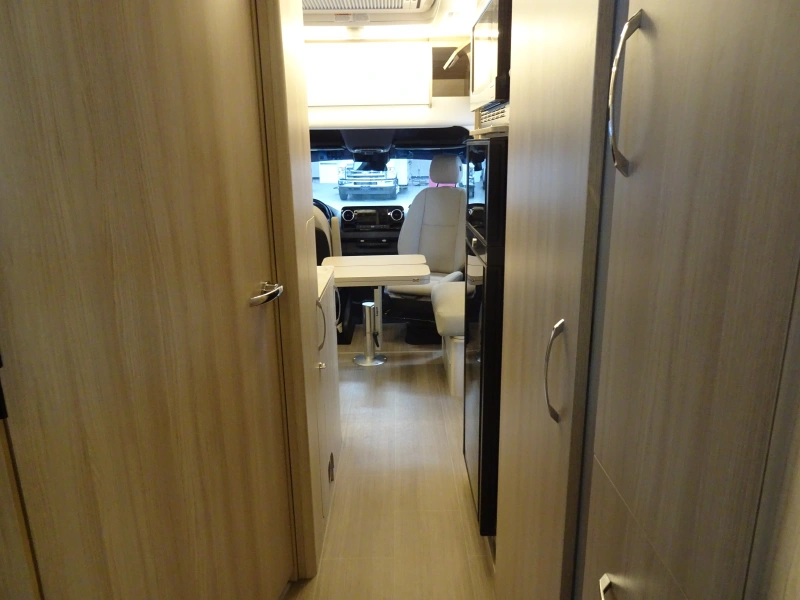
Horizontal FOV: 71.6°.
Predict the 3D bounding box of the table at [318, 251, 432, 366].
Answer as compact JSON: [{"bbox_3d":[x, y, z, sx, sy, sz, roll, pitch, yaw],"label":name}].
[{"bbox_3d":[-0.156,0.133,3.486,0.660,0.690,0.630,-1,15,0],"label":"table"}]

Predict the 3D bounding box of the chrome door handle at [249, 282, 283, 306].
[{"bbox_3d":[-0.349,-0.014,1.465,0.060,0.040,0.140,5,16,22],"label":"chrome door handle"}]

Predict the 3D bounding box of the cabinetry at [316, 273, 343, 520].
[{"bbox_3d":[-0.589,0.370,2.293,0.600,0.870,0.740,-1,15,0],"label":"cabinetry"}]

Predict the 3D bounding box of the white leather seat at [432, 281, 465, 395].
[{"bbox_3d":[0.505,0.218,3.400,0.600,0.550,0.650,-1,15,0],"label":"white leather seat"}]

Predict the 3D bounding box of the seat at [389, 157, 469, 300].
[{"bbox_3d":[0.249,-0.586,4.008,0.560,0.950,0.720,6,17,24],"label":"seat"}]

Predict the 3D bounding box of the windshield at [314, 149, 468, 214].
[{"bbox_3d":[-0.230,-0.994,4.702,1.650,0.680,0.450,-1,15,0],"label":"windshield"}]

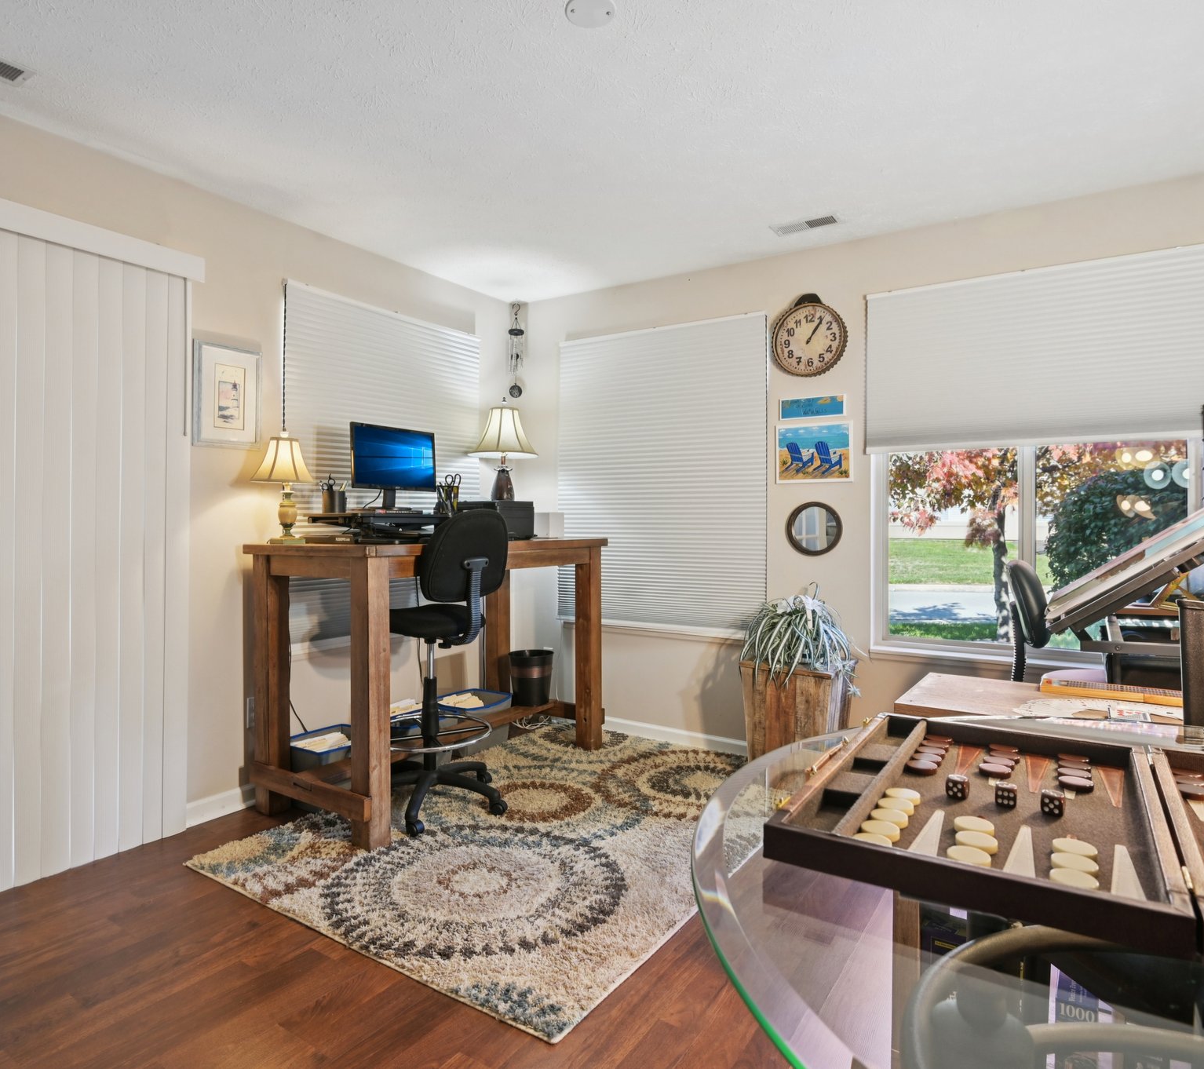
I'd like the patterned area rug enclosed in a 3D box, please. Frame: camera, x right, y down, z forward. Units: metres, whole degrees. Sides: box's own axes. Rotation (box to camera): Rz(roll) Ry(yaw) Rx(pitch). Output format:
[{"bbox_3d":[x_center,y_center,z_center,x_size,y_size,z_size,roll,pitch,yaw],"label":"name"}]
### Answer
[{"bbox_3d":[-0.174,1.108,2.867,1.576,0.022,2.071,0,1,34],"label":"patterned area rug"}]

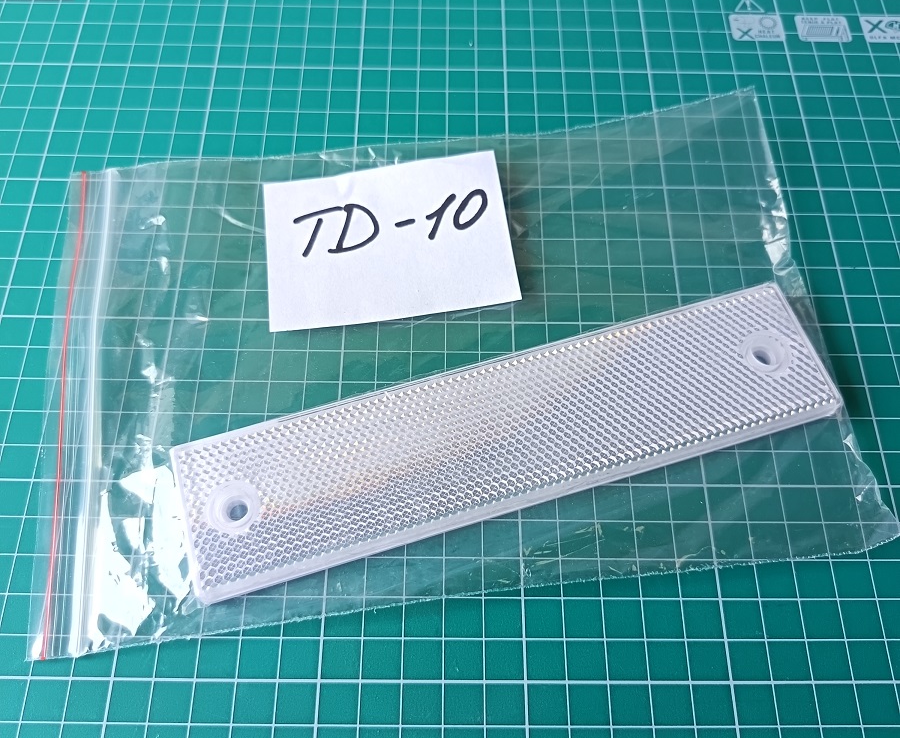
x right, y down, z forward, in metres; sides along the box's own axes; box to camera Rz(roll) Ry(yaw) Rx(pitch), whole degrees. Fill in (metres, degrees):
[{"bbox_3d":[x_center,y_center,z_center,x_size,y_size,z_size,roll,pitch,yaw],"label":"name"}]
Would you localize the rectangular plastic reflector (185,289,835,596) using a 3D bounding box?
[{"bbox_3d":[0.017,0.017,0.228,0.179,0.007,0.042,-15,65,-8],"label":"rectangular plastic reflector"}]

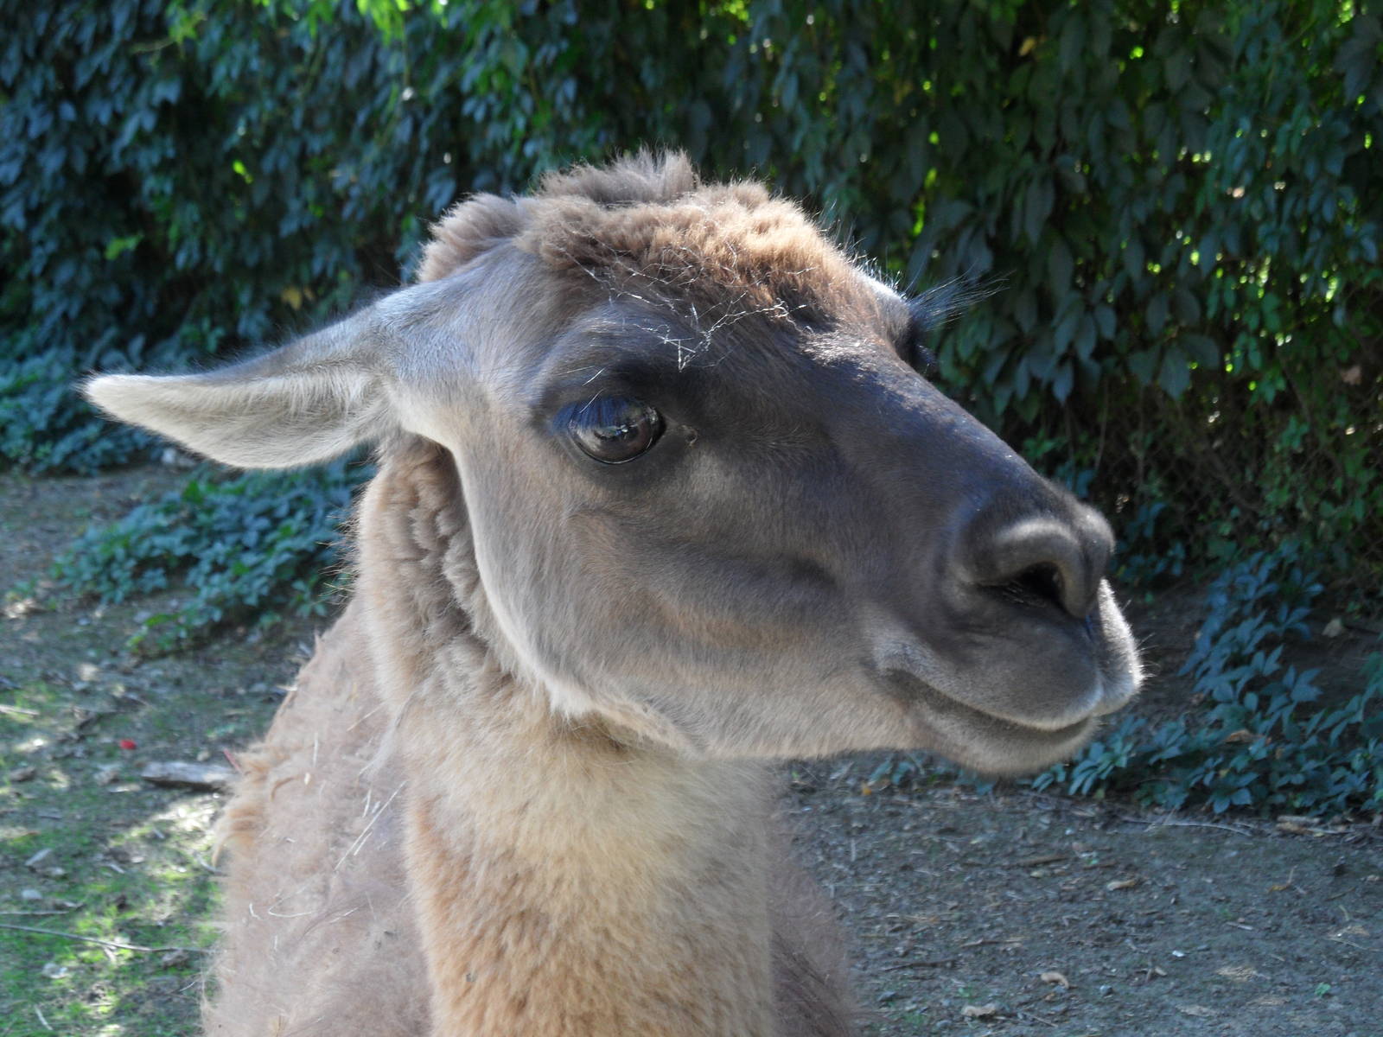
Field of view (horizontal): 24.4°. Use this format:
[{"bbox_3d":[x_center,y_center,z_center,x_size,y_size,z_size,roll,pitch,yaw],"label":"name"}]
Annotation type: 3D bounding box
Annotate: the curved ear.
[{"bbox_3d":[-0.172,-0.050,1.210,0.122,0.058,0.045,-1,23,21],"label":"curved ear"}]

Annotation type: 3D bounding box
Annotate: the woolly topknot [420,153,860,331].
[{"bbox_3d":[-0.019,-0.103,1.200,0.125,0.058,0.135,-11,16,-41],"label":"woolly topknot"}]

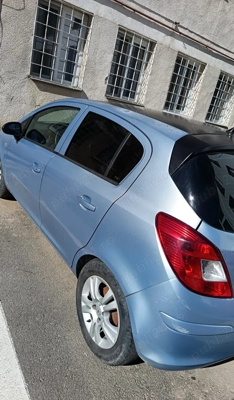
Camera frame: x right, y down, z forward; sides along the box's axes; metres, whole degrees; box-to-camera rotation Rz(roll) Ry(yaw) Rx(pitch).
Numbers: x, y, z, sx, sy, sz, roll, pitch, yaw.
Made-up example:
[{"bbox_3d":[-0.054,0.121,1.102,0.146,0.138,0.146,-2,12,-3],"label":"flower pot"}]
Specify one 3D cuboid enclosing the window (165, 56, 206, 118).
[{"bbox_3d":[1.840,-3.118,7.708,1.130,1.500,0.220,1,20,-34],"label":"window"}]

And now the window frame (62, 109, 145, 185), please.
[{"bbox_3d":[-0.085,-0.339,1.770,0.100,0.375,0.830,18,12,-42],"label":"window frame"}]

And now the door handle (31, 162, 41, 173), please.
[{"bbox_3d":[-0.669,-0.272,2.313,0.055,0.075,0.205,-2,25,-37],"label":"door handle"}]

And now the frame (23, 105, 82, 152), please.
[{"bbox_3d":[-0.615,-0.671,2.474,0.100,0.440,0.870,18,12,-42],"label":"frame"}]

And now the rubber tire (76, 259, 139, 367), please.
[{"bbox_3d":[-0.039,0.657,1.703,0.200,0.615,0.615,-2,25,-37],"label":"rubber tire"}]

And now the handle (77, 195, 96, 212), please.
[{"bbox_3d":[-0.182,0.024,1.674,0.055,0.075,0.215,-2,25,-37],"label":"handle"}]

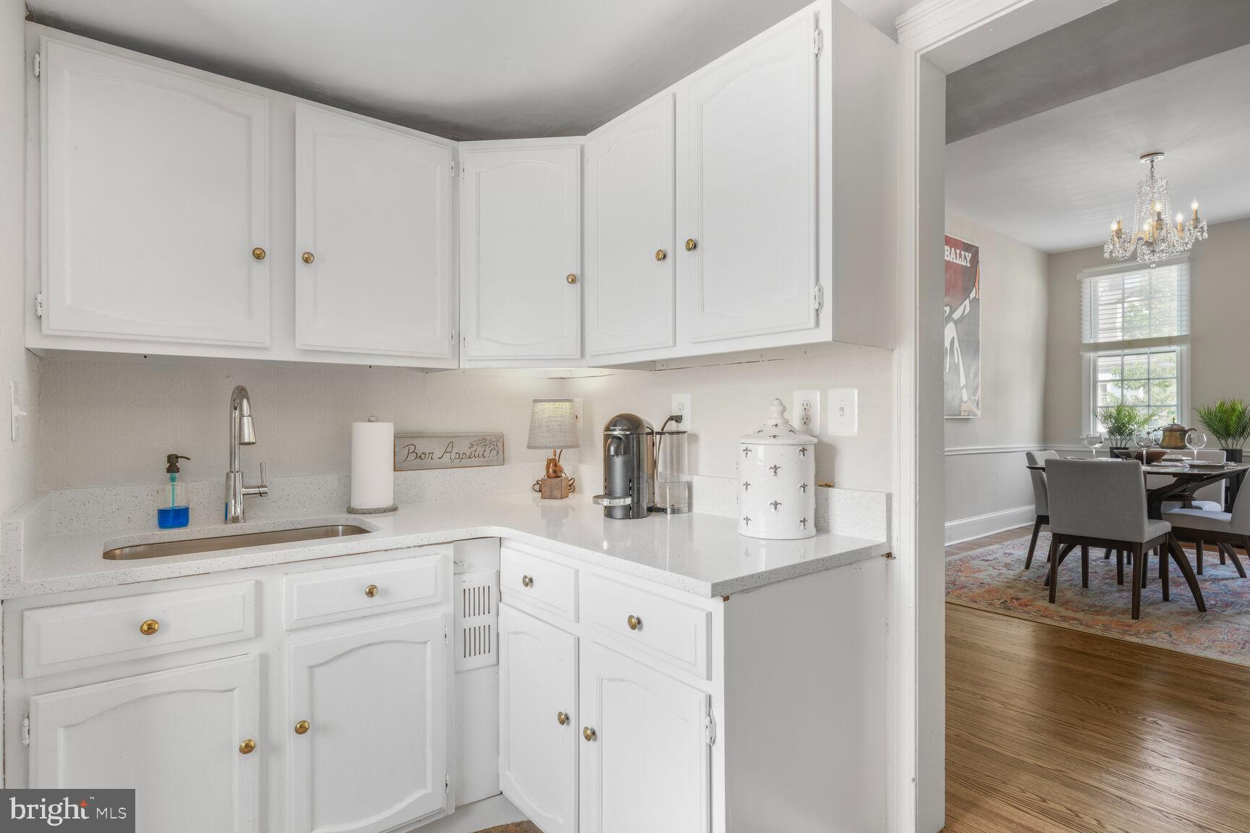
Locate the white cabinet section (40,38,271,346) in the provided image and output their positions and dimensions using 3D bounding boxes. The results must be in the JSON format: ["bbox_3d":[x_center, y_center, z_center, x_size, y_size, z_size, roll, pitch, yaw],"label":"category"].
[{"bbox_3d":[-1.251,-0.537,1.780,0.478,0.690,0.250,0,0,-39],"label":"white cabinet section"}]

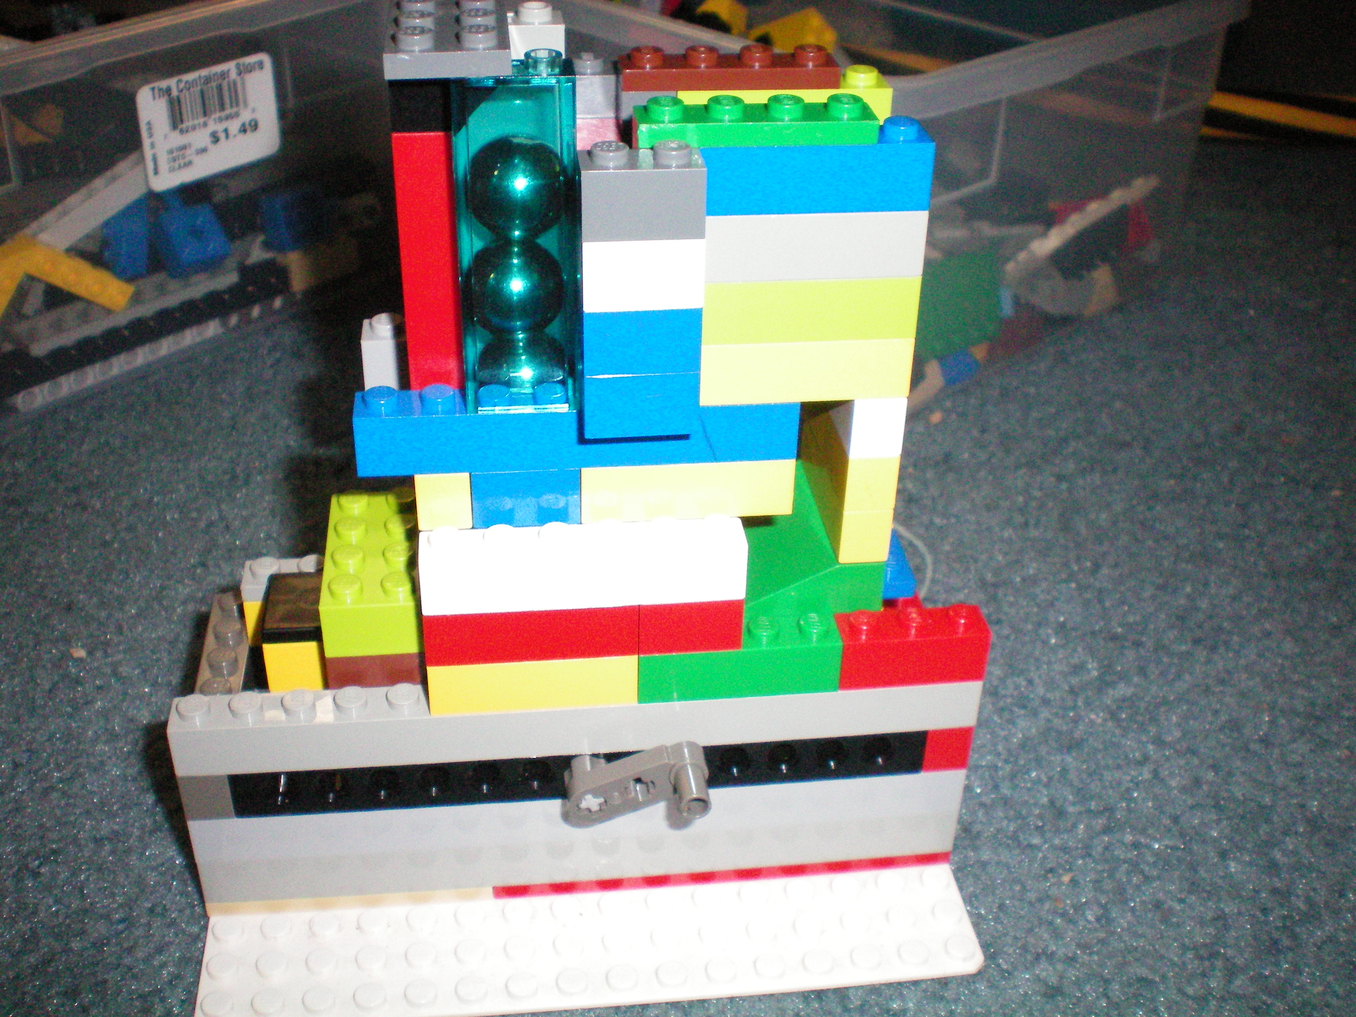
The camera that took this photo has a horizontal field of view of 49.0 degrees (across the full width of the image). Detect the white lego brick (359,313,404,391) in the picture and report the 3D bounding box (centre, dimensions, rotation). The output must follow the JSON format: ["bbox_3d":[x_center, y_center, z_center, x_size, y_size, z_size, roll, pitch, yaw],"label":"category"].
[{"bbox_3d":[-0.045,-0.025,0.236,0.008,0.011,0.008,-2,34,-6],"label":"white lego brick"}]

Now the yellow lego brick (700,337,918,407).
[{"bbox_3d":[0.017,-0.022,0.218,0.032,0.010,0.009,-3,33,-6],"label":"yellow lego brick"}]

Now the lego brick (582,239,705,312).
[{"bbox_3d":[-0.005,-0.033,0.197,0.016,0.011,0.008,-3,33,-7],"label":"lego brick"}]

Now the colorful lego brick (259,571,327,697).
[{"bbox_3d":[-0.060,0.020,0.238,0.008,0.013,0.016,-3,33,-6],"label":"colorful lego brick"}]

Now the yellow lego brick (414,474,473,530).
[{"bbox_3d":[-0.035,-0.003,0.222,0.008,0.010,0.008,-2,34,-6],"label":"yellow lego brick"}]

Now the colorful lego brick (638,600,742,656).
[{"bbox_3d":[0.002,0.016,0.230,0.016,0.010,0.008,-3,33,-6],"label":"colorful lego brick"}]

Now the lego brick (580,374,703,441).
[{"bbox_3d":[-0.006,-0.019,0.211,0.016,0.010,0.016,-2,34,-6],"label":"lego brick"}]

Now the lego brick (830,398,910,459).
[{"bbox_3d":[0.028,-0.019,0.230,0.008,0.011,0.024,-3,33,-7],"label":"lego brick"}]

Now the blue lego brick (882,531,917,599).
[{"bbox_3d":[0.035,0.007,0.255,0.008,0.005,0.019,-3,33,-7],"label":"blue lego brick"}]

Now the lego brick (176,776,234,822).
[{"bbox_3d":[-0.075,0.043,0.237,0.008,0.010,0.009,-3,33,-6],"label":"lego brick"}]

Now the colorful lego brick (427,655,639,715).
[{"bbox_3d":[-0.022,0.025,0.232,0.032,0.010,0.008,-3,33,-6],"label":"colorful lego brick"}]

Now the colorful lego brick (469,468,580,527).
[{"bbox_3d":[-0.023,-0.004,0.224,0.016,0.010,0.009,-3,33,-6],"label":"colorful lego brick"}]

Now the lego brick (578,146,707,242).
[{"bbox_3d":[-0.005,-0.041,0.193,0.016,0.010,0.008,-3,33,-6],"label":"lego brick"}]

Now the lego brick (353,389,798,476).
[{"bbox_3d":[-0.015,-0.013,0.219,0.064,0.011,0.008,-3,33,-7],"label":"lego brick"}]

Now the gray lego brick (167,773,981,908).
[{"bbox_3d":[-0.015,0.053,0.251,0.128,0.019,0.008,-3,33,-6],"label":"gray lego brick"}]

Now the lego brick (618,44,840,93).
[{"bbox_3d":[0.008,-0.065,0.217,0.032,0.005,0.008,-3,33,-7],"label":"lego brick"}]

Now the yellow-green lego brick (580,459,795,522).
[{"bbox_3d":[0.001,-0.005,0.226,0.032,0.010,0.008,-2,34,-6],"label":"yellow-green lego brick"}]

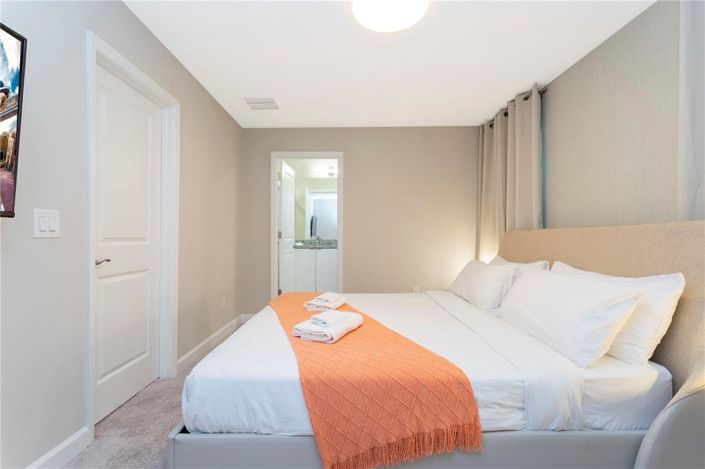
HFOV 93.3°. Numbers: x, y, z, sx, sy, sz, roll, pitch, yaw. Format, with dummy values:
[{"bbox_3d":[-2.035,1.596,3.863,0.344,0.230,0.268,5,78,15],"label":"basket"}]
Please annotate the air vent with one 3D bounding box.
[{"bbox_3d":[-0.930,-1.345,3.449,0.335,0.022,0.340,0,0,-1],"label":"air vent"}]

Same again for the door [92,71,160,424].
[{"bbox_3d":[-1.468,0.055,2.142,0.045,2.030,0.745,0,0,-1],"label":"door"}]

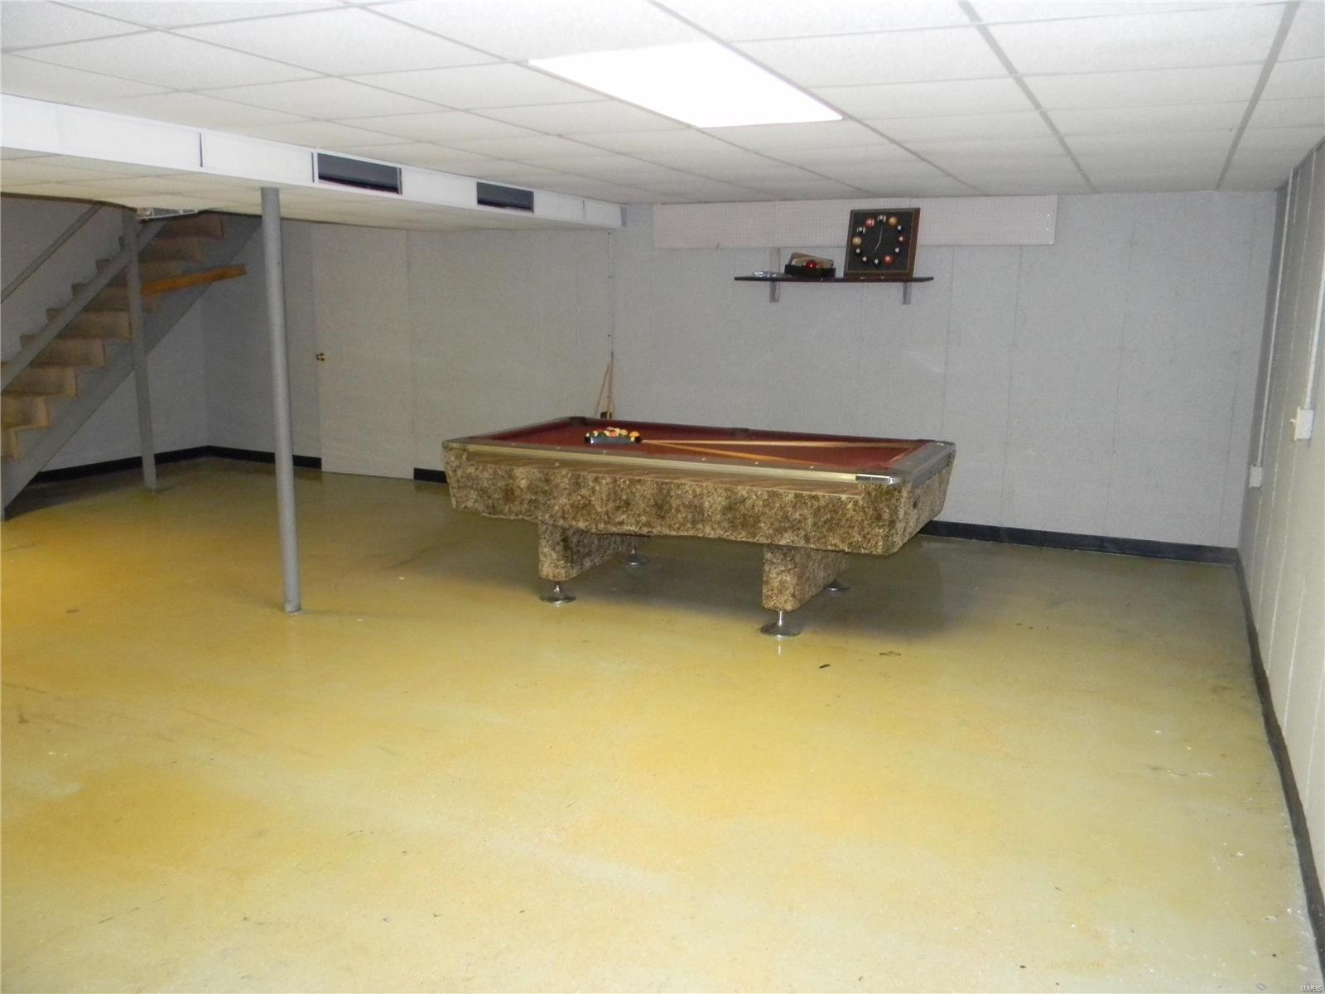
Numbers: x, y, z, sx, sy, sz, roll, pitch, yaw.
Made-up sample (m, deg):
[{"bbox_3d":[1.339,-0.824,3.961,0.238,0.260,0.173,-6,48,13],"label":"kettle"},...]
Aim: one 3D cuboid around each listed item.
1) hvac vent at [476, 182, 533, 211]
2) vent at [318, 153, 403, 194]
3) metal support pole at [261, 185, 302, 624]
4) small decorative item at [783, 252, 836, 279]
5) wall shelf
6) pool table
[{"bbox_3d":[-0.929,-1.757,6.305,0.041,0.124,0.605,6,12,24],"label":"hvac vent"},{"bbox_3d":[-1.468,-1.554,5.175,0.041,0.128,0.597,6,12,24],"label":"vent"},{"bbox_3d":[-1.734,-0.412,4.897,0.079,1.925,0.079,6,12,24],"label":"metal support pole"},{"bbox_3d":[0.947,-1.479,6.814,0.296,0.153,0.194,8,13,32],"label":"small decorative item"},{"bbox_3d":[1.079,-1.323,6.820,1.224,0.168,0.286,6,12,24],"label":"wall shelf"},{"bbox_3d":[0.205,0.114,5.391,2.254,0.780,1.260,6,12,22],"label":"pool table"}]

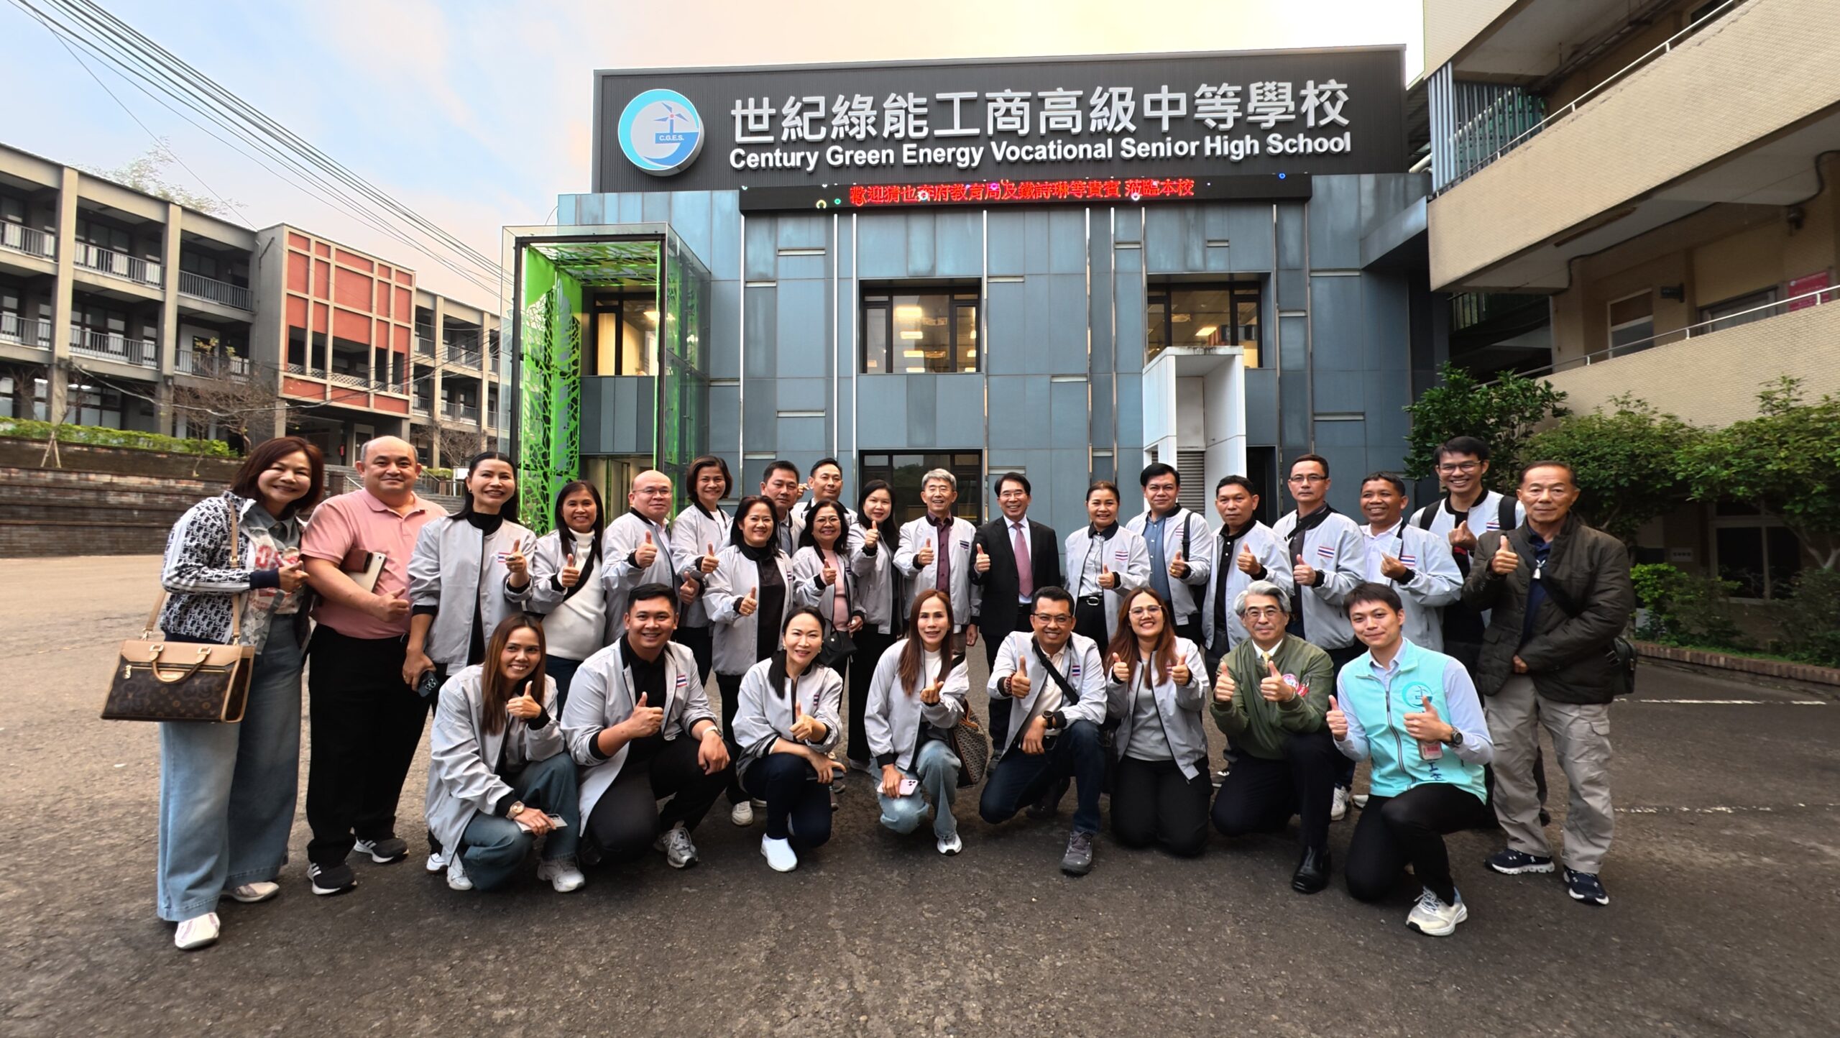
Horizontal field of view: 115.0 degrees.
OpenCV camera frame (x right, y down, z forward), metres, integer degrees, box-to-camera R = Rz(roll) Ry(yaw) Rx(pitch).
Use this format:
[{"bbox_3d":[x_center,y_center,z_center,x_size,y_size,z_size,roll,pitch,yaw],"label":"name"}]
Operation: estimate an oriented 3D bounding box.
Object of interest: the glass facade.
[{"bbox_3d":[1.400,-2.830,11.991,19.000,9.000,2.200,0,-2,2],"label":"glass facade"}]

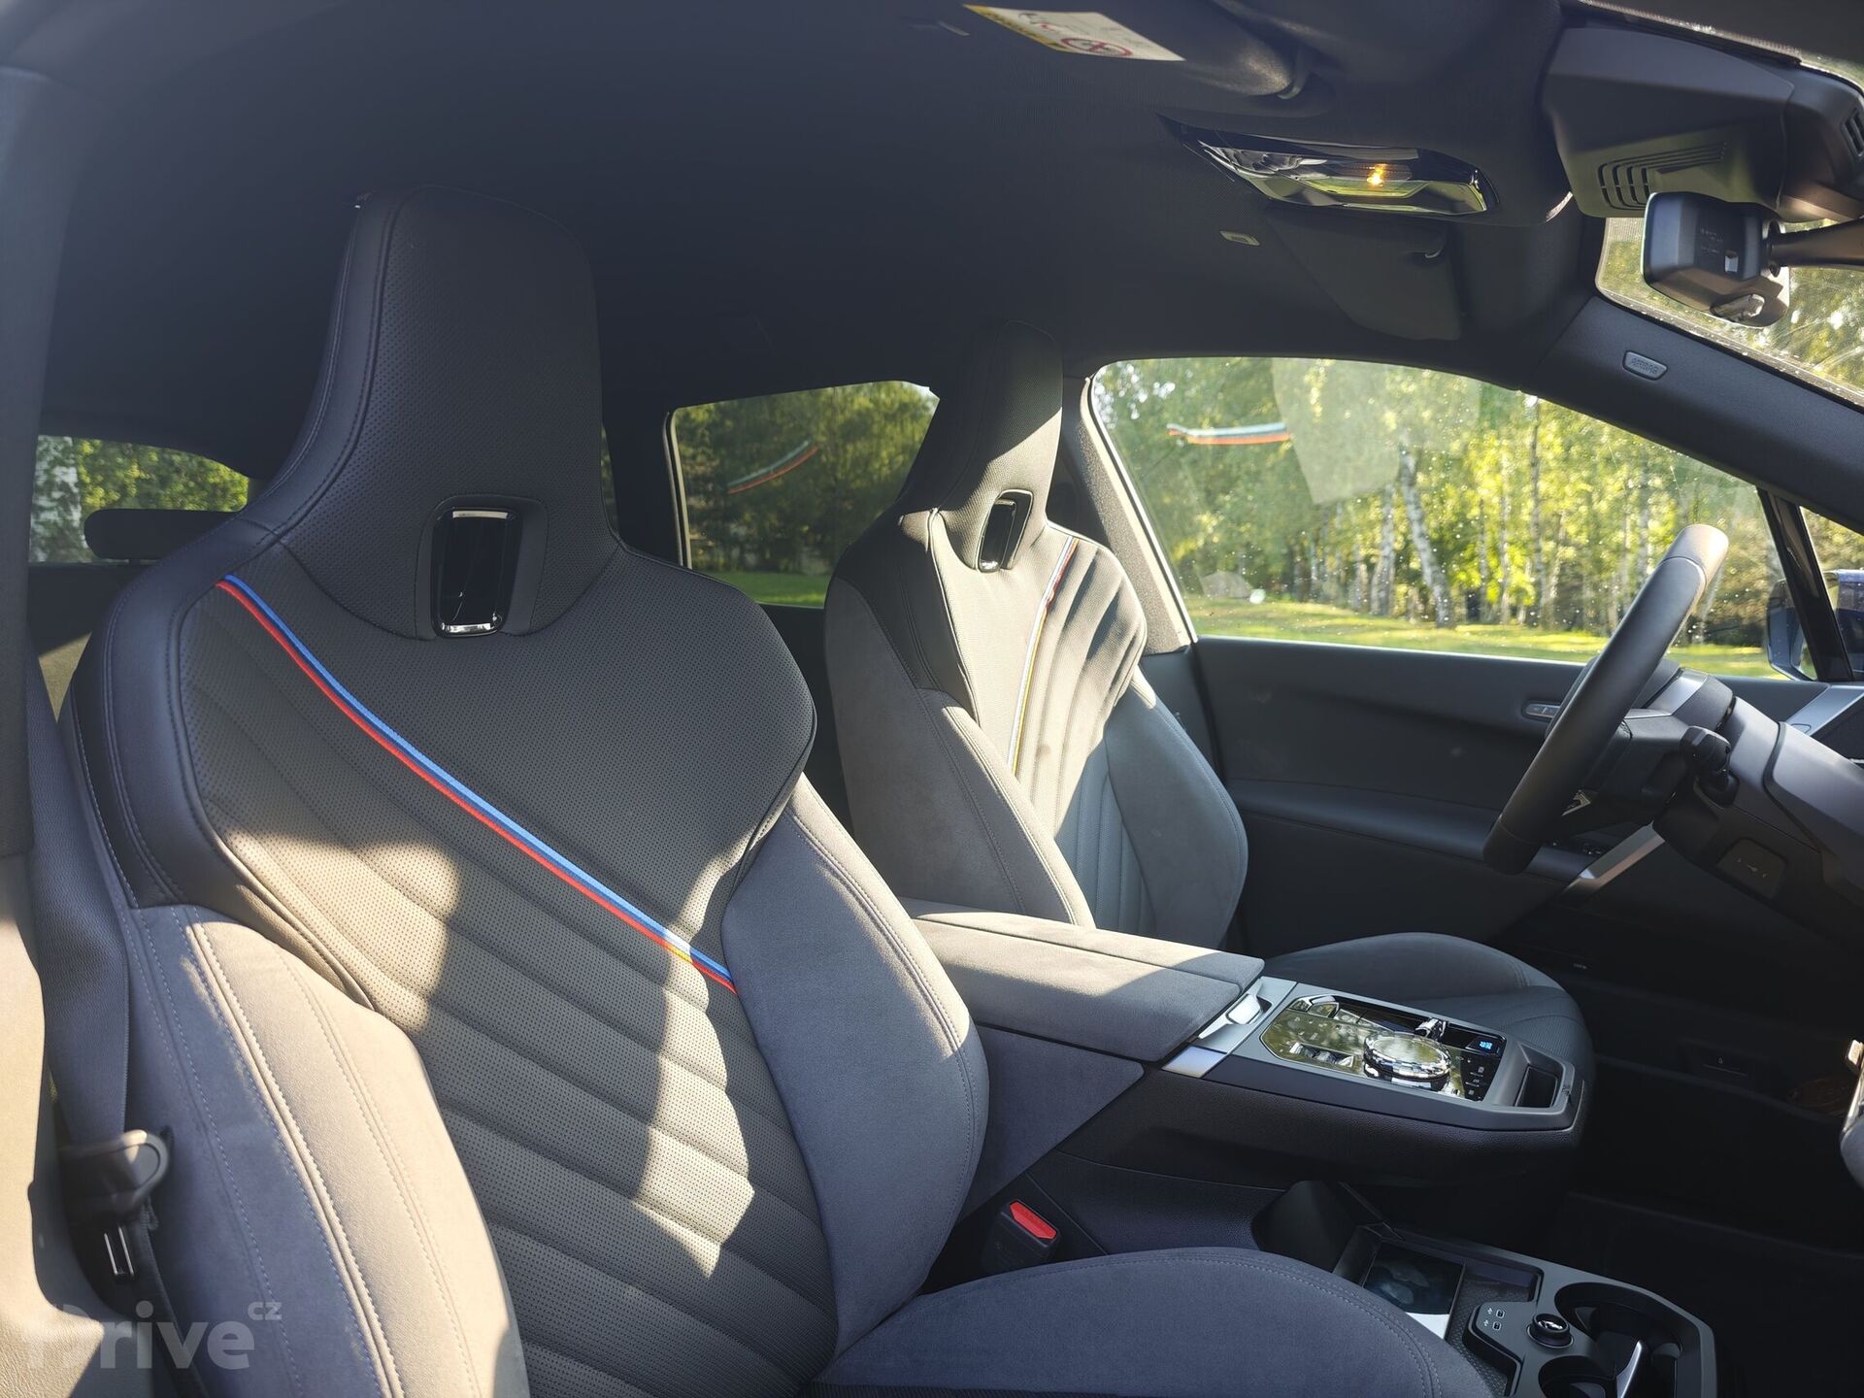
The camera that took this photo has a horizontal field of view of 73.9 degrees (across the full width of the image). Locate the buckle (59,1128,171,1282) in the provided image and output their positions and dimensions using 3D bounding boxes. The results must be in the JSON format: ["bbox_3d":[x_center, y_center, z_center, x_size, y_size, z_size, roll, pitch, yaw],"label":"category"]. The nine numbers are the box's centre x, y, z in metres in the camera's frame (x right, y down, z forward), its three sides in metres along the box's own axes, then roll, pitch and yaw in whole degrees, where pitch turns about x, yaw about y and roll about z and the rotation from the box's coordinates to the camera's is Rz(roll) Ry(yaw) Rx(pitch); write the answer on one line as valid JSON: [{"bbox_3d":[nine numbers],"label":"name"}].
[{"bbox_3d":[-0.416,0.257,0.630,0.057,0.076,0.023,-7,6,10],"label":"buckle"}]

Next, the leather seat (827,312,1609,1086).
[{"bbox_3d":[0.306,0.059,1.392,0.820,0.985,0.560,5,8,33],"label":"leather seat"}]

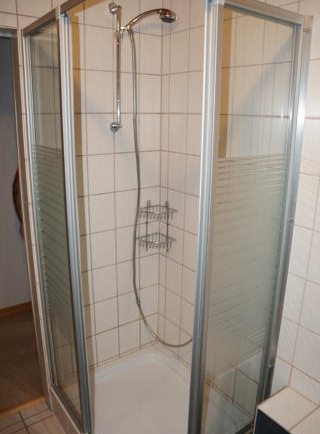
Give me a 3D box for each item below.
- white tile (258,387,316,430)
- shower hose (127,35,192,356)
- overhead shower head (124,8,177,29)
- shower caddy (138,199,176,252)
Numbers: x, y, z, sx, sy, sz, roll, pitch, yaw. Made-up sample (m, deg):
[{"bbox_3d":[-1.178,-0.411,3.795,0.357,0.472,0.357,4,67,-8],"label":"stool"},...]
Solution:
[{"bbox_3d":[0.511,0.759,1.438,0.198,0.010,0.147,-10,19,-35],"label":"white tile"},{"bbox_3d":[0.019,-0.065,1.808,0.345,1.660,0.090,6,16,19],"label":"shower hose"},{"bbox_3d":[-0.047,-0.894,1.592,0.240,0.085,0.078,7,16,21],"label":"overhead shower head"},{"bbox_3d":[-0.018,0.061,2.057,0.215,0.300,0.175,3,15,8],"label":"shower caddy"}]

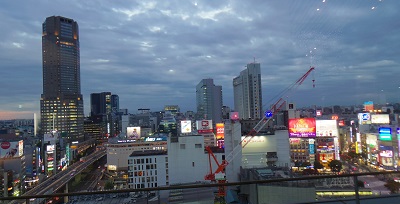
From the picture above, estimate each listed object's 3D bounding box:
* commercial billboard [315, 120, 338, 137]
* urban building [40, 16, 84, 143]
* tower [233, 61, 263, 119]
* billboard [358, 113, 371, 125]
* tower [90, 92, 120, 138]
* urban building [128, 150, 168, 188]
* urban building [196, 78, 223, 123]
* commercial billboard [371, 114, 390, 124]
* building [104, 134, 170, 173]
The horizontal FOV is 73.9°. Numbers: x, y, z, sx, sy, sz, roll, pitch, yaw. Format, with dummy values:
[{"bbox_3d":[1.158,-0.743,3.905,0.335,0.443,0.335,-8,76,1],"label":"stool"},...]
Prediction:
[{"bbox_3d":[118.693,24.384,249.672,18.000,15.700,1.500,-3,-3,16],"label":"commercial billboard"},{"bbox_3d":[-195.775,-25.157,379.831,50.000,176.000,46.000,-1,-3,-30],"label":"urban building"},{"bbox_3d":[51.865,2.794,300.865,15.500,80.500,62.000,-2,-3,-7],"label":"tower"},{"bbox_3d":[143.443,14.161,231.074,9.000,10.000,3.500,-3,-3,7],"label":"billboard"},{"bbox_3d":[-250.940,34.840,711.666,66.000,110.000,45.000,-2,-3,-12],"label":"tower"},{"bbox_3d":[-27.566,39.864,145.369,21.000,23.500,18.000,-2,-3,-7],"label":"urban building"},{"bbox_3d":[15.821,10.162,456.665,25.000,84.500,90.000,-2,-3,-7],"label":"urban building"},{"bbox_3d":[158.694,14.553,234.039,15.500,8.200,1.500,-3,-3,7],"label":"commercial billboard"},{"bbox_3d":[-57.716,50.156,265.124,58.000,34.000,42.000,-2,-3,-3],"label":"building"}]

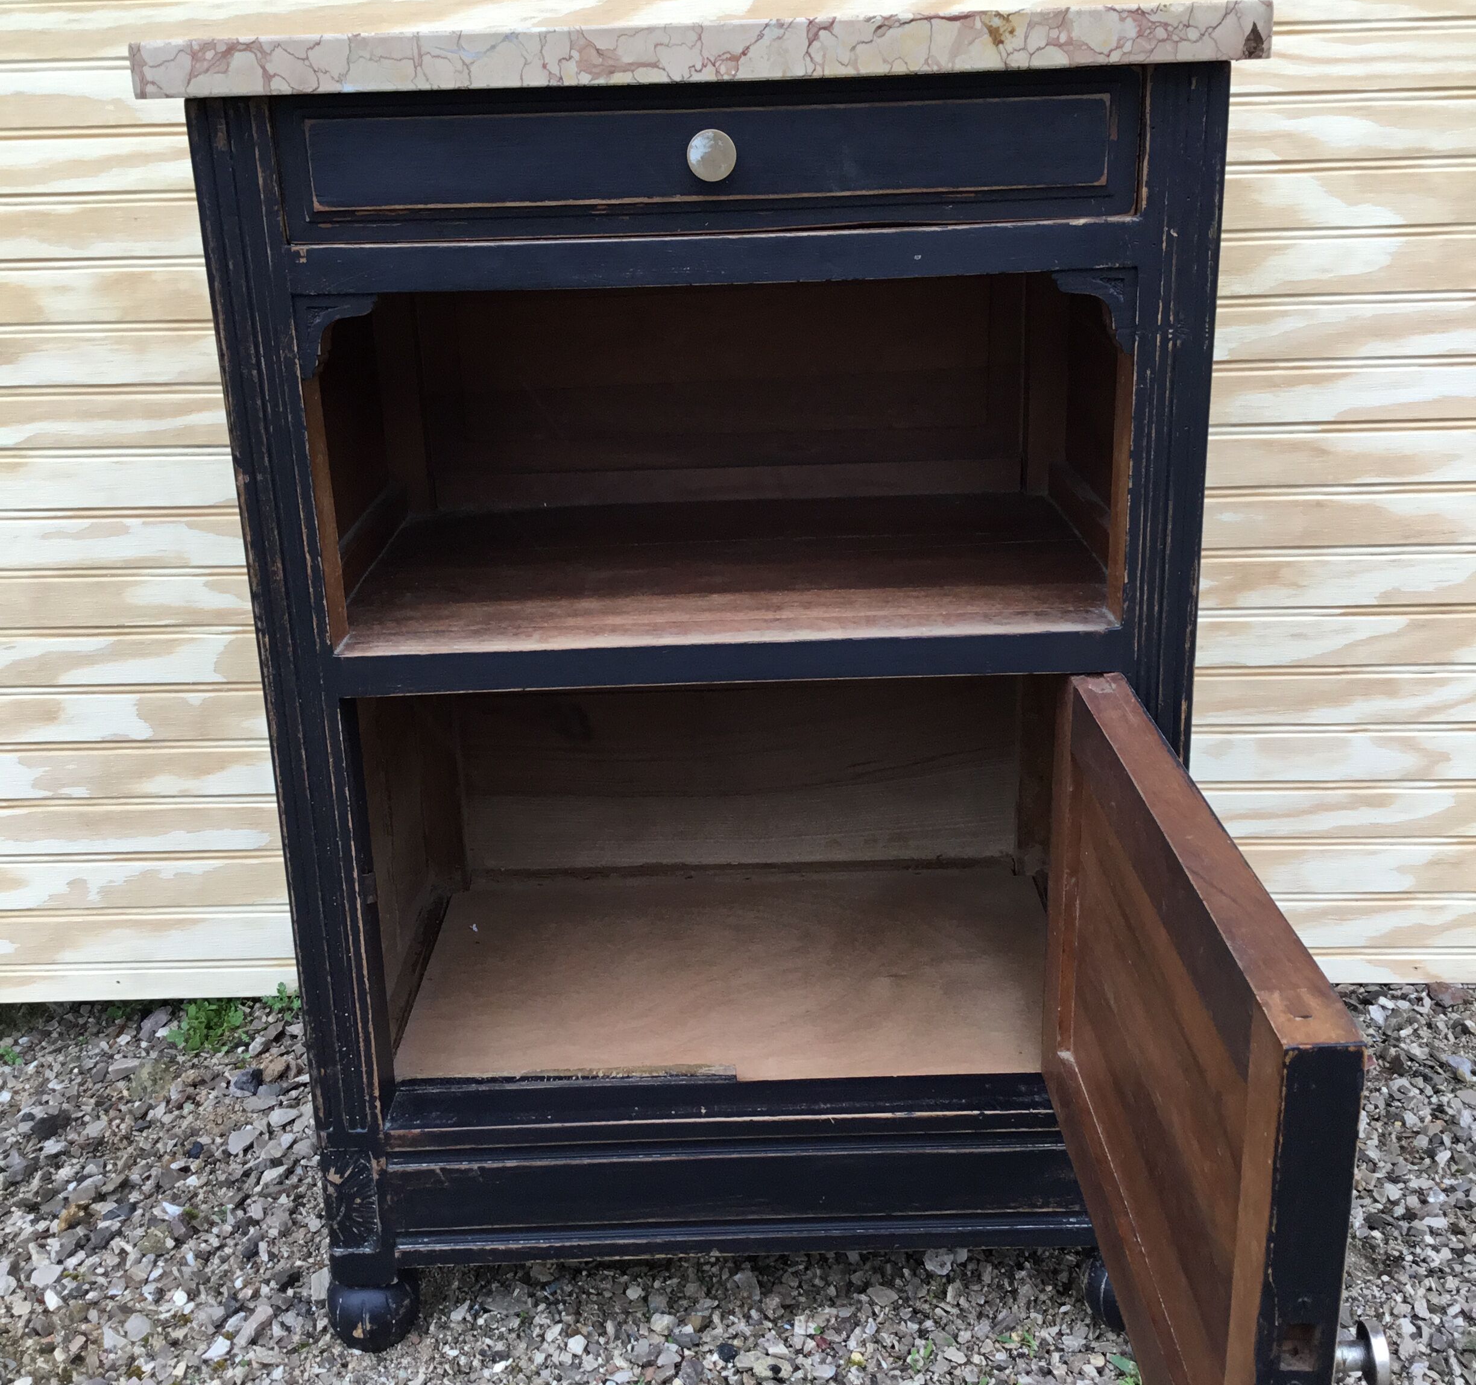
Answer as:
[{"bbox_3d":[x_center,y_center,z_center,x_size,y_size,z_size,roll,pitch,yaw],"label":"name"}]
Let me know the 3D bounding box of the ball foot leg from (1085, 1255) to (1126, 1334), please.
[{"bbox_3d":[0.263,0.392,1.180,0.062,0.059,0.062,-2,19,0],"label":"ball foot leg"}]

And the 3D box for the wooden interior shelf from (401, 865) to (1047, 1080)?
[{"bbox_3d":[0.004,0.213,1.306,0.476,0.024,0.316,-2,19,0],"label":"wooden interior shelf"}]

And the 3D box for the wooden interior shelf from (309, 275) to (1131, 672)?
[{"bbox_3d":[-0.009,-0.177,1.146,0.472,0.212,0.356,-2,19,0],"label":"wooden interior shelf"}]

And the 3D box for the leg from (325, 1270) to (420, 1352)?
[{"bbox_3d":[-0.244,0.409,1.181,0.062,0.059,0.062,-2,19,0],"label":"leg"}]

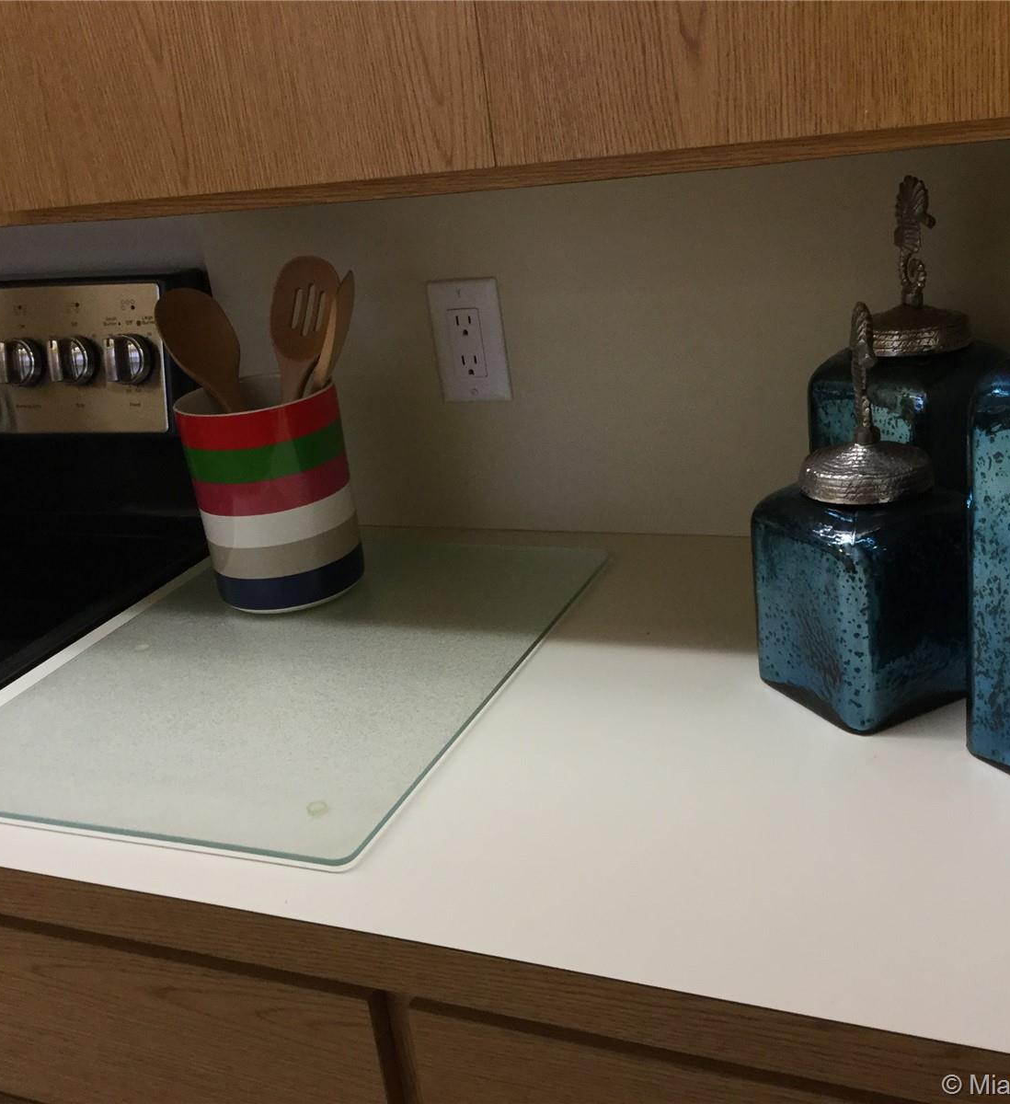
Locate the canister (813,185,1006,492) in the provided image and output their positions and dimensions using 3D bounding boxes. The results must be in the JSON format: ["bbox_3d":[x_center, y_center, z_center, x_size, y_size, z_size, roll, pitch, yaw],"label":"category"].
[{"bbox_3d":[0.314,-0.122,1.016,0.118,0.327,0.118,-19,23,-27],"label":"canister"}]

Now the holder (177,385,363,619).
[{"bbox_3d":[-0.209,-0.056,1.200,0.144,0.183,0.144,2,23,24],"label":"holder"}]

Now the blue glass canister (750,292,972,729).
[{"bbox_3d":[0.242,-0.032,0.884,0.117,0.271,0.117,-16,22,-21],"label":"blue glass canister"}]

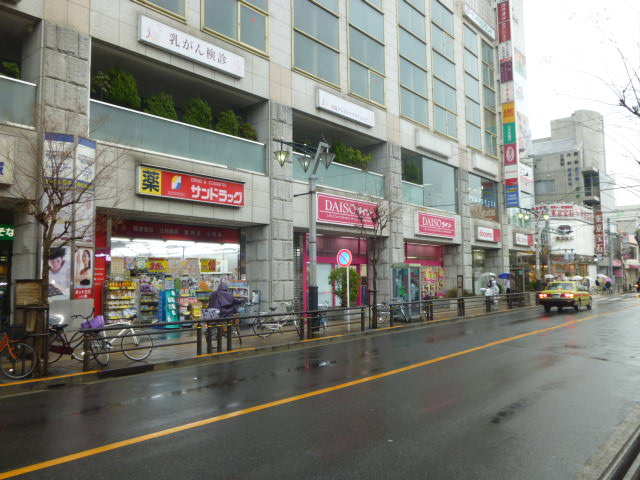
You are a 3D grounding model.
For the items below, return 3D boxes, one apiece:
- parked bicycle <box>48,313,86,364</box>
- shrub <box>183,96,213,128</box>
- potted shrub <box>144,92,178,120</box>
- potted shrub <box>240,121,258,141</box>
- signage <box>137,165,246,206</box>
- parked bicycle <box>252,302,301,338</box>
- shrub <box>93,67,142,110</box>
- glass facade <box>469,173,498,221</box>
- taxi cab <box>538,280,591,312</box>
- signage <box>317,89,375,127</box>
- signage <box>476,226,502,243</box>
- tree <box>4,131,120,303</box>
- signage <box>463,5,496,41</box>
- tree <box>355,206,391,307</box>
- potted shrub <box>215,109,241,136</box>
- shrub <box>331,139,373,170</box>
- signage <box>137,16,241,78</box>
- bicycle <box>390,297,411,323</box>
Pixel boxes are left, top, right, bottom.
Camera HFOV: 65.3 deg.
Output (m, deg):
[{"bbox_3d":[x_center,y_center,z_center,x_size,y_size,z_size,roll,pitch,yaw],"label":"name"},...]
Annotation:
[{"bbox_3d":[-4.966,1.996,10.085,1.720,1.060,0.550,-1,-5,4],"label":"parked bicycle"},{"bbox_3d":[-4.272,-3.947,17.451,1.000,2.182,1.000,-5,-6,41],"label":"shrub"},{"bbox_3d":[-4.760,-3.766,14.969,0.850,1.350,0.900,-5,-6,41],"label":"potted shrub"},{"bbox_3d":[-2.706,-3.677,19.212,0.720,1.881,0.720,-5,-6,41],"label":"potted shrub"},{"bbox_3d":[-3.726,-1.538,14.887,0.220,0.764,3.611,-5,-6,41],"label":"signage"},{"bbox_3d":[-1.139,2.430,15.197,1.720,1.050,0.550,-1,-4,-2],"label":"parked bicycle"},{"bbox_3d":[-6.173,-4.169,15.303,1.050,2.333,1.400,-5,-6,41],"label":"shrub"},{"bbox_3d":[10.314,-2.564,31.384,0.200,2.703,4.417,-5,-6,41],"label":"glass facade"},{"bbox_3d":[13.247,2.937,26.522,1.700,1.500,4.690,-5,-6,41],"label":"taxi cab"},{"bbox_3d":[1.247,-5.837,22.583,0.220,0.820,4.000,-5,-6,41],"label":"signage"},{"bbox_3d":[10.419,-0.308,30.850,0.220,0.784,3.422,-5,-6,41],"label":"signage"},{"bbox_3d":[-5.063,0.247,9.538,2.100,4.600,2.250,-5,-6,41],"label":"tree"},{"bbox_3d":[10.202,-13.764,31.876,0.220,0.675,4.662,-5,-6,41],"label":"signage"},{"bbox_3d":[1.865,0.938,17.492,1.400,4.300,1.400,-1,-4,0],"label":"tree"},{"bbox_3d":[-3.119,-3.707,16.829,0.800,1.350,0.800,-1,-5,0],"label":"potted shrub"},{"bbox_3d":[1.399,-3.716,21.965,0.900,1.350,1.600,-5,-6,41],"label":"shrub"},{"bbox_3d":[-3.801,-5.752,15.200,0.220,0.724,3.641,-5,-6,41],"label":"signage"},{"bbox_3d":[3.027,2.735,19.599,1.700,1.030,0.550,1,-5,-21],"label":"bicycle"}]

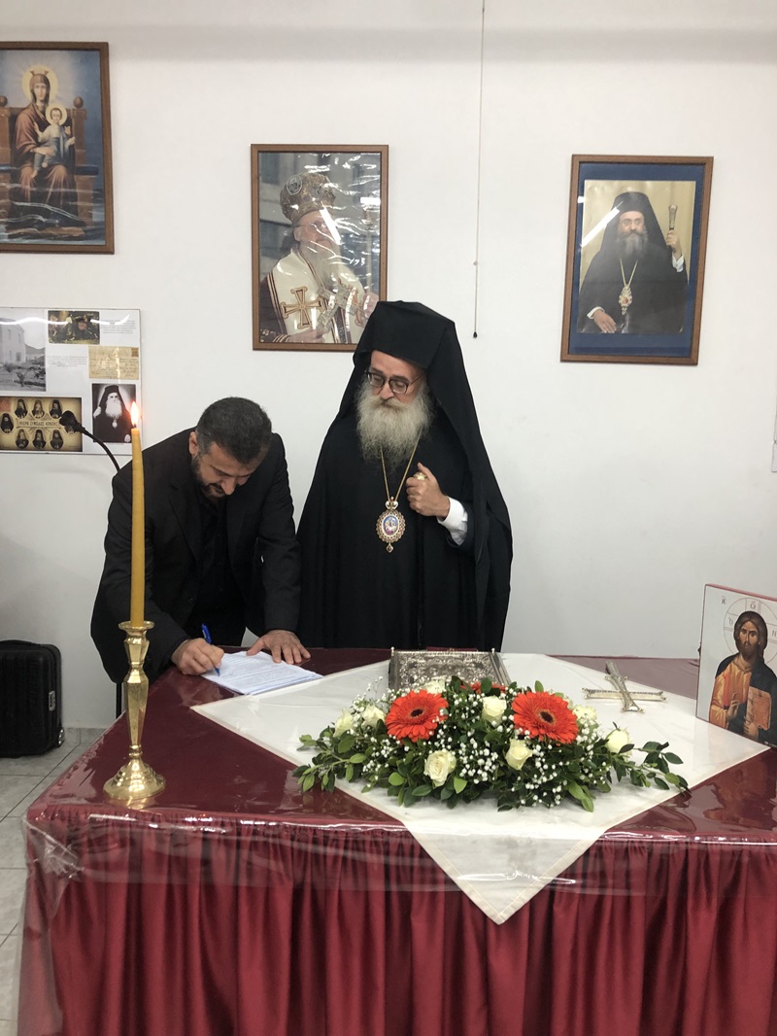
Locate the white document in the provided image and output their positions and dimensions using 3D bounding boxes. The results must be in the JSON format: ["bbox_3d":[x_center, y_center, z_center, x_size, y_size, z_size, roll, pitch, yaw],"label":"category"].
[{"bbox_3d":[-0.346,0.383,2.121,0.220,0.012,0.297,-4,8,-41],"label":"white document"}]

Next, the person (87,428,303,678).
[{"bbox_3d":[-0.526,0.387,2.414,0.580,1.450,0.700,-1,6,-14],"label":"person"}]

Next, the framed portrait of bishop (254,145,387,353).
[{"bbox_3d":[-0.273,-1.067,3.349,0.540,0.792,0.025,1,9,2],"label":"framed portrait of bishop"}]

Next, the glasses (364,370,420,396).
[{"bbox_3d":[0.039,-0.412,2.380,0.142,0.047,0.145,20,36,28],"label":"glasses"}]

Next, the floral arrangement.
[{"bbox_3d":[0.194,0.378,1.569,0.685,0.155,0.400,1,6,2],"label":"floral arrangement"}]

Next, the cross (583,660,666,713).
[{"bbox_3d":[0.551,0.399,1.985,0.188,0.036,0.315,1,6,5],"label":"cross"}]

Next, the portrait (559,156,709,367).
[{"bbox_3d":[0.980,-1.014,3.325,0.545,0.795,0.025,2,8,2],"label":"portrait"}]

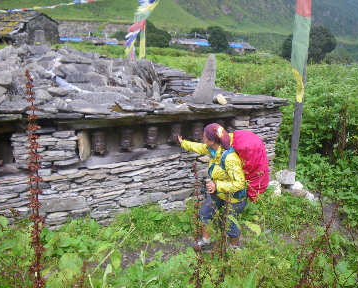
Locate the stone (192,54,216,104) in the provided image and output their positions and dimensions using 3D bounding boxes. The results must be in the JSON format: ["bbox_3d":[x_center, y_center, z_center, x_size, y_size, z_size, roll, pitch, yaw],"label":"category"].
[{"bbox_3d":[0.323,-0.845,4.100,0.290,0.630,0.100,1,16,-6],"label":"stone"}]

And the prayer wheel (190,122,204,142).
[{"bbox_3d":[0.255,-0.172,4.273,0.150,0.250,0.150,2,16,-1],"label":"prayer wheel"}]

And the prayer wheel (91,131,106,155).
[{"bbox_3d":[-0.942,-0.018,3.650,0.150,0.250,0.150,2,16,-1],"label":"prayer wheel"}]

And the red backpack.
[{"bbox_3d":[0.801,0.253,3.660,0.360,0.720,0.380,-21,26,-30],"label":"red backpack"}]

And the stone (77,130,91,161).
[{"bbox_3d":[-1.056,0.022,3.470,0.130,0.320,0.120,-7,18,-28],"label":"stone"}]

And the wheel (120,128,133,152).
[{"bbox_3d":[-0.643,-0.053,3.806,0.150,0.250,0.150,2,16,-1],"label":"wheel"}]

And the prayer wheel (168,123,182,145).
[{"bbox_3d":[-0.046,-0.139,4.118,0.150,0.250,0.150,-7,18,-28],"label":"prayer wheel"}]

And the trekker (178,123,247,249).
[{"bbox_3d":[0.374,0.467,3.745,0.650,1.580,0.910,-9,20,-34],"label":"trekker"}]

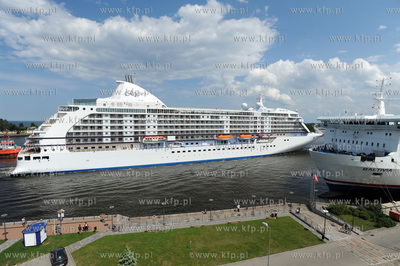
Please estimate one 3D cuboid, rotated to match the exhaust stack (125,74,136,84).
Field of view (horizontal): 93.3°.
[{"bbox_3d":[-39.749,-30.450,107.000,4.800,4.600,3.600,-1,4,-21],"label":"exhaust stack"}]

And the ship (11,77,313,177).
[{"bbox_3d":[11.558,-8.328,126.678,207.300,49.500,28.800,-1,4,-21],"label":"ship"}]

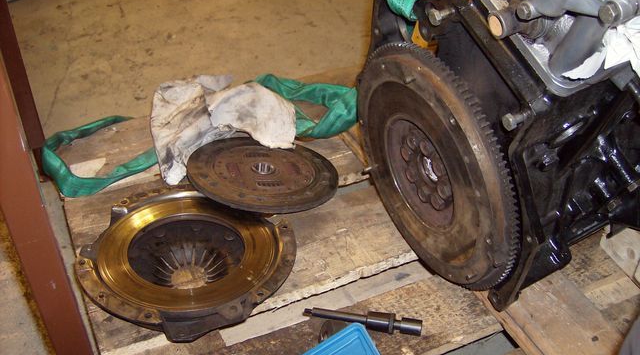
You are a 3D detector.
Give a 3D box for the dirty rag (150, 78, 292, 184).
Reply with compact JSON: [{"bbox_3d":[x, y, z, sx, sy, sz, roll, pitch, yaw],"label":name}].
[{"bbox_3d":[-0.144,-0.074,1.015,0.214,0.090,0.180,3,36,0],"label":"dirty rag"}]

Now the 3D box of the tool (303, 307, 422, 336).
[{"bbox_3d":[0.049,0.162,0.762,0.136,0.021,0.021,6,36,7],"label":"tool"}]

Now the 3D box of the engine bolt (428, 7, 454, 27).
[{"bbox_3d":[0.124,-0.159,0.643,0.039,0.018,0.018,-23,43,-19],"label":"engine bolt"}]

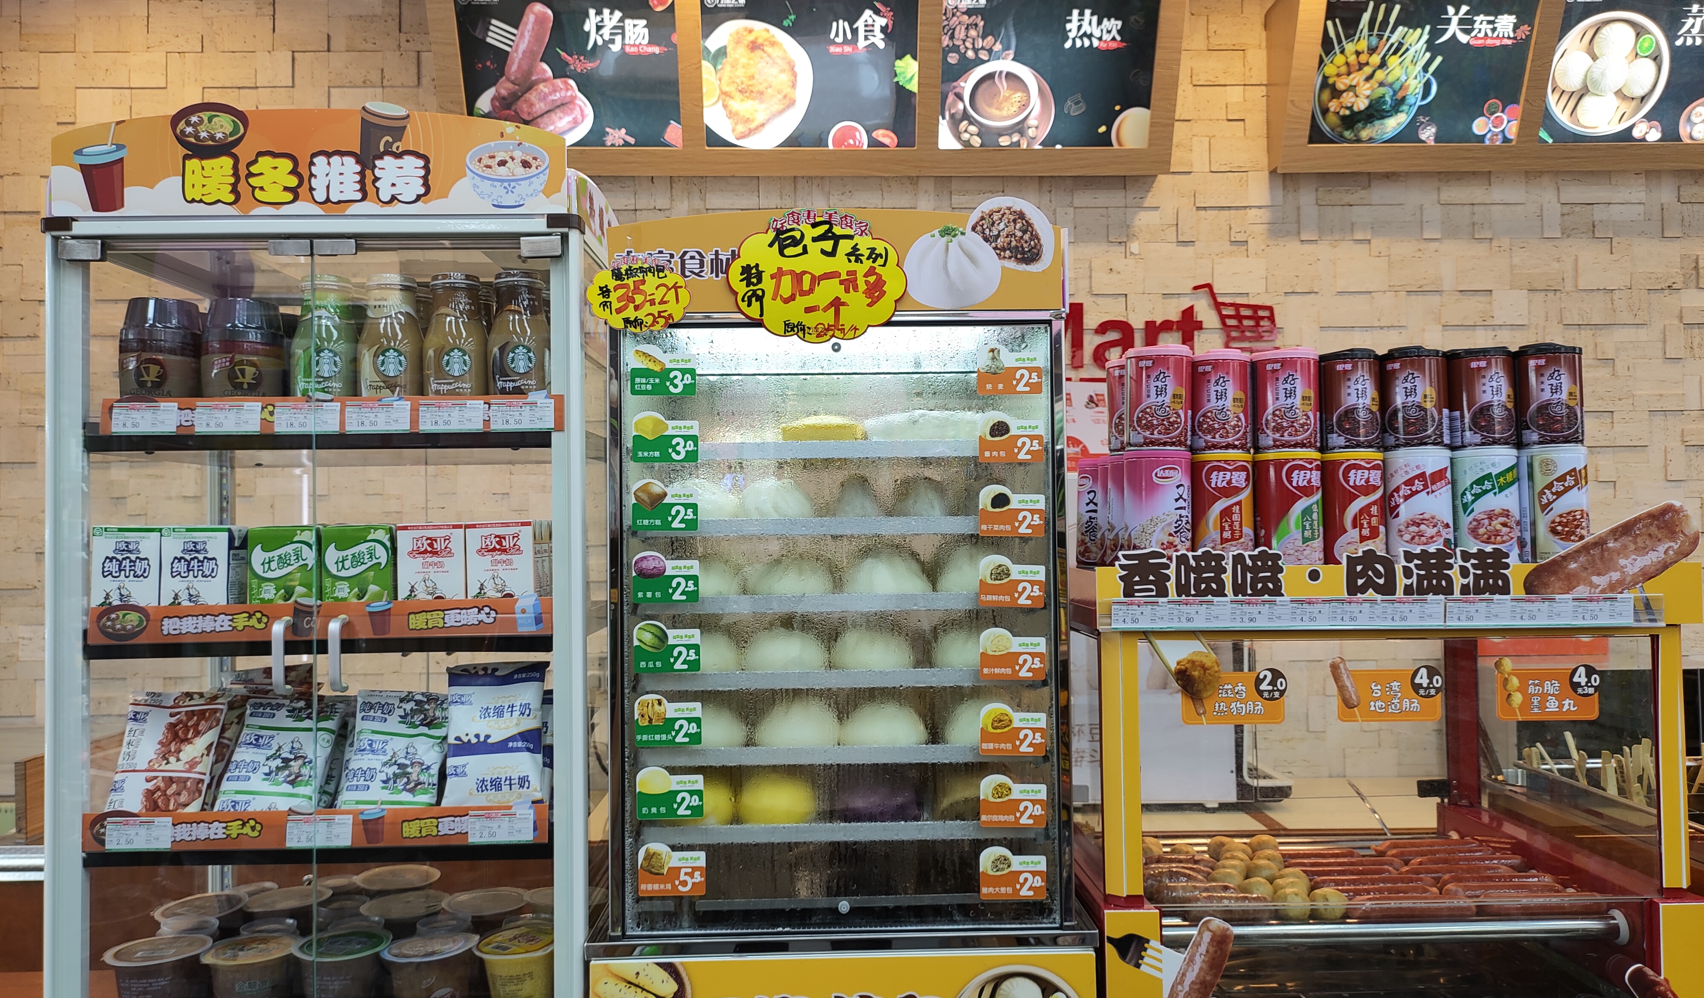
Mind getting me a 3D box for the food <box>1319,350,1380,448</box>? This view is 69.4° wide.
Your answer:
[{"bbox_3d":[0.505,-0.099,1.259,0.066,0.103,0.066,-1,-1,-2],"label":"food"}]

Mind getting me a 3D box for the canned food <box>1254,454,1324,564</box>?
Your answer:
[{"bbox_3d":[0.456,0.013,1.285,0.067,0.122,0.067,-1,-1,-1],"label":"canned food"}]

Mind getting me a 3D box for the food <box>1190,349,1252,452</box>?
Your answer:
[{"bbox_3d":[0.373,-0.098,1.255,0.066,0.103,0.066,-1,-1,-2],"label":"food"}]

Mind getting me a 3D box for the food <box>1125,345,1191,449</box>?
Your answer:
[{"bbox_3d":[0.317,-0.101,1.270,0.067,0.104,0.067,-1,-1,-1],"label":"food"}]

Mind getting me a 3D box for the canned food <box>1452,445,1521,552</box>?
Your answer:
[{"bbox_3d":[0.646,0.008,1.261,0.067,0.118,0.067,-1,-1,-2],"label":"canned food"}]

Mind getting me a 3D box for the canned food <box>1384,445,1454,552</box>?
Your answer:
[{"bbox_3d":[0.590,0.008,1.285,0.067,0.122,0.067,-1,-1,-1],"label":"canned food"}]

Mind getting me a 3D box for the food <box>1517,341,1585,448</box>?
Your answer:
[{"bbox_3d":[0.726,-0.106,1.285,0.067,0.104,0.067,-1,-1,-1],"label":"food"}]

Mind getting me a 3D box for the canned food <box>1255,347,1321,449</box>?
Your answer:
[{"bbox_3d":[0.452,-0.101,1.283,0.067,0.104,0.067,-1,-1,-1],"label":"canned food"}]

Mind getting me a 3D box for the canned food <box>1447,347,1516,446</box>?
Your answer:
[{"bbox_3d":[0.644,-0.102,1.263,0.066,0.103,0.066,-1,-1,-2],"label":"canned food"}]

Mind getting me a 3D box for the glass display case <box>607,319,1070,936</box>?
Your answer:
[{"bbox_3d":[-0.016,0.121,1.337,0.428,0.570,0.380,-1,-1,-2],"label":"glass display case"}]

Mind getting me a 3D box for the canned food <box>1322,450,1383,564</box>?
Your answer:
[{"bbox_3d":[0.507,0.011,1.257,0.067,0.118,0.067,-1,-1,-2],"label":"canned food"}]

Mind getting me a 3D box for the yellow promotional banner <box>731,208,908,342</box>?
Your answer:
[{"bbox_3d":[-0.031,-0.205,1.132,0.163,0.122,0.010,-1,-1,-2],"label":"yellow promotional banner"}]

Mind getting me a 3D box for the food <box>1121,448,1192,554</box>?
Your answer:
[{"bbox_3d":[0.311,0.011,1.252,0.067,0.118,0.067,-1,-1,-2],"label":"food"}]

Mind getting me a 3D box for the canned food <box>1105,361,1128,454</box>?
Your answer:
[{"bbox_3d":[0.316,-0.098,1.365,0.067,0.104,0.067,-1,-1,-1],"label":"canned food"}]

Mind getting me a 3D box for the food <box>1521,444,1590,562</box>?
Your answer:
[{"bbox_3d":[0.718,0.007,1.263,0.067,0.118,0.067,-1,-1,-2],"label":"food"}]

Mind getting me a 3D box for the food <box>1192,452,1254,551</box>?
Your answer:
[{"bbox_3d":[0.388,0.014,1.295,0.067,0.122,0.067,-1,-1,-1],"label":"food"}]

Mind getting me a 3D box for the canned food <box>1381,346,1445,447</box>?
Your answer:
[{"bbox_3d":[0.586,-0.103,1.285,0.067,0.104,0.067,-1,-1,-1],"label":"canned food"}]

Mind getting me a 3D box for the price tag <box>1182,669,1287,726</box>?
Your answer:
[{"bbox_3d":[0.361,0.188,1.160,0.098,0.053,0.008,-1,-1,-1],"label":"price tag"}]

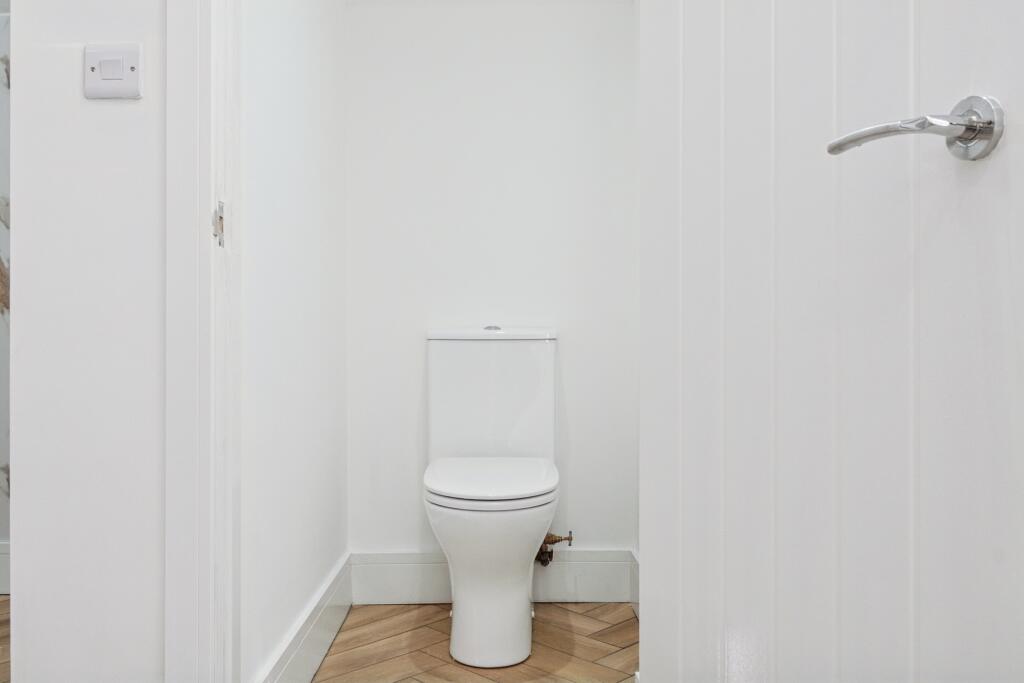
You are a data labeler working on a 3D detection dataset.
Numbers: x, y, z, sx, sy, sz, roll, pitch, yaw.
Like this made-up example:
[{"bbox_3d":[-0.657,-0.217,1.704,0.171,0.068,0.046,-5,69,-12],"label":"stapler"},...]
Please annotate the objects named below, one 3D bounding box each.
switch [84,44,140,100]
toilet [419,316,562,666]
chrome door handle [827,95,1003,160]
[{"bbox_3d":[-0.609,-0.412,1.303,0.086,0.086,0.012,0,0,-1],"label":"switch"},{"bbox_3d":[-0.060,0.390,2.382,0.378,0.860,0.610,0,0,-1],"label":"toilet"},{"bbox_3d":[0.348,-0.178,0.757,0.060,0.052,0.153,0,0,-18],"label":"chrome door handle"}]

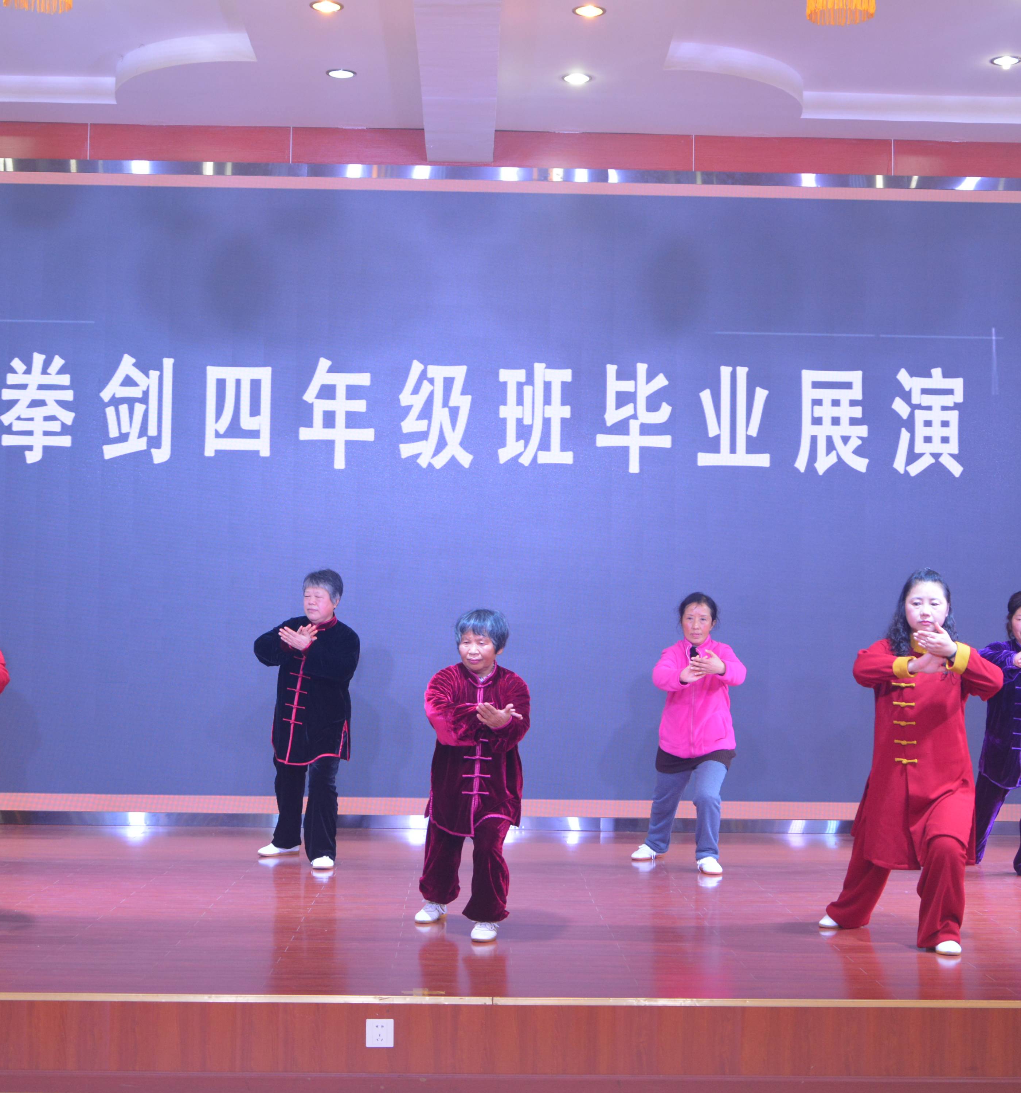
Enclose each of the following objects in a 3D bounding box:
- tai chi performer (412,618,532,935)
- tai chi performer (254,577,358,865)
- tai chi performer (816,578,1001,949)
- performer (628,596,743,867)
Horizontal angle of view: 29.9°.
[{"bbox_3d":[-0.150,0.872,7.507,0.511,1.259,0.793,0,-3,6],"label":"tai chi performer"},{"bbox_3d":[-1.104,0.872,9.941,0.673,1.518,0.744,-1,-4,27],"label":"tai chi performer"},{"bbox_3d":[1.504,0.798,7.336,0.799,1.428,0.806,-1,-4,22],"label":"tai chi performer"},{"bbox_3d":[0.930,0.952,9.974,0.647,1.414,0.962,0,-3,10],"label":"performer"}]

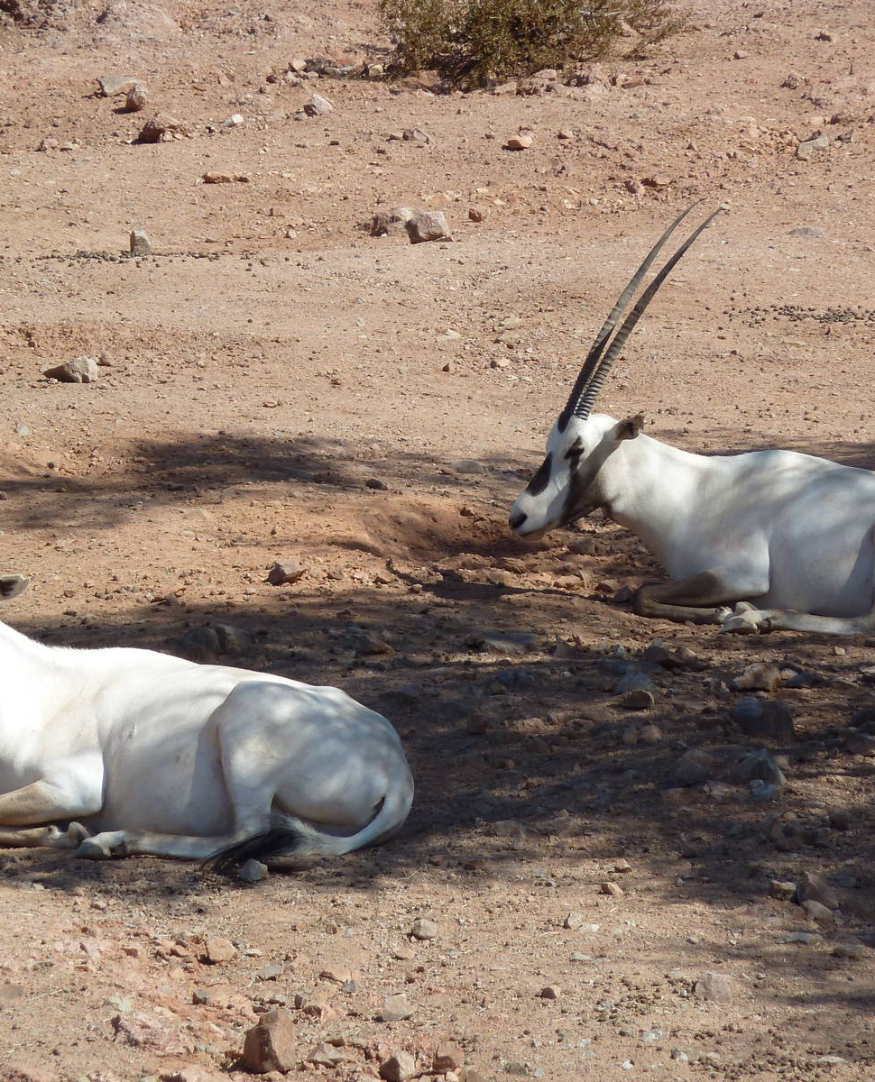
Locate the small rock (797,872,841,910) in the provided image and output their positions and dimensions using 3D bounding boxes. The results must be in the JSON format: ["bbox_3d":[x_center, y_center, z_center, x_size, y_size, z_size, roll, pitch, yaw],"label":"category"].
[{"bbox_3d":[0.877,0.806,28.780,0.099,0.075,0.080,0,12,0],"label":"small rock"}]

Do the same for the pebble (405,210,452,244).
[{"bbox_3d":[-0.025,-0.916,36.475,0.125,0.086,0.108,0,12,0],"label":"pebble"}]

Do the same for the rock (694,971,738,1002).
[{"bbox_3d":[0.584,0.933,26.208,0.090,0.054,0.070,0,11,0],"label":"rock"}]

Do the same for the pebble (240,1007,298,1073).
[{"bbox_3d":[-0.344,1.020,25.545,0.113,0.122,0.100,0,11,0],"label":"pebble"}]

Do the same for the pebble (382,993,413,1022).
[{"bbox_3d":[-0.089,1.036,27.805,0.070,0.053,0.060,0,12,0],"label":"pebble"}]

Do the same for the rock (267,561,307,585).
[{"bbox_3d":[-0.372,0.080,30.954,0.098,0.055,0.075,0,11,0],"label":"rock"}]

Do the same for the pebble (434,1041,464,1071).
[{"bbox_3d":[0.025,1.130,27.393,0.064,0.054,0.059,0,12,0],"label":"pebble"}]

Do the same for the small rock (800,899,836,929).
[{"bbox_3d":[0.872,0.852,28.608,0.080,0.062,0.070,0,12,0],"label":"small rock"}]

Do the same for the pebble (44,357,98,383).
[{"bbox_3d":[-0.993,-0.464,33.948,0.143,0.066,0.105,0,11,0],"label":"pebble"}]

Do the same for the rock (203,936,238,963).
[{"bbox_3d":[-0.490,0.925,28.308,0.071,0.049,0.064,0,12,0],"label":"rock"}]

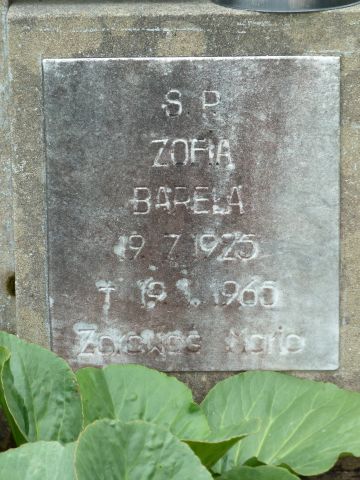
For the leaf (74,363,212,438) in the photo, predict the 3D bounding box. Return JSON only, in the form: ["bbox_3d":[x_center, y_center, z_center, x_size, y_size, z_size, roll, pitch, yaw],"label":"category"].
[{"bbox_3d":[-0.035,0.163,2.260,0.130,0.095,0.070,-1,16,0],"label":"leaf"}]

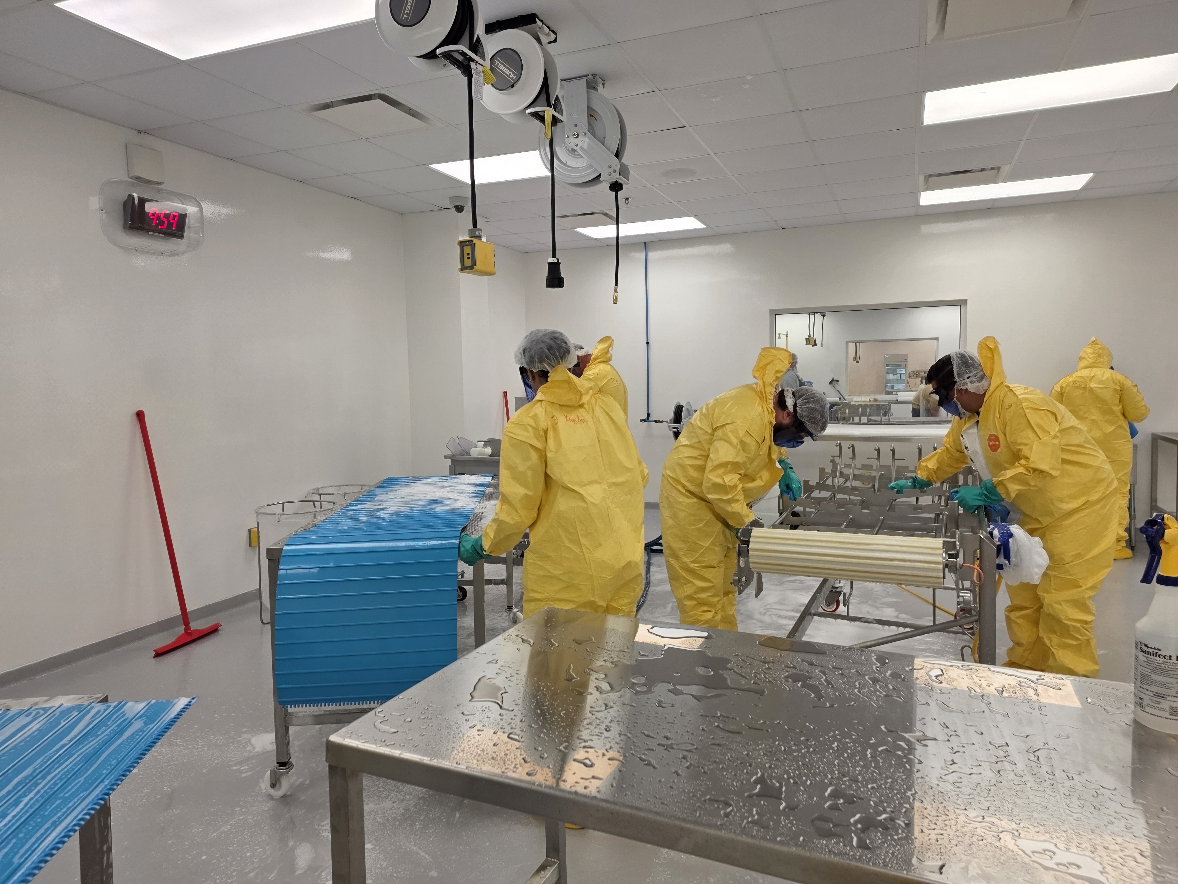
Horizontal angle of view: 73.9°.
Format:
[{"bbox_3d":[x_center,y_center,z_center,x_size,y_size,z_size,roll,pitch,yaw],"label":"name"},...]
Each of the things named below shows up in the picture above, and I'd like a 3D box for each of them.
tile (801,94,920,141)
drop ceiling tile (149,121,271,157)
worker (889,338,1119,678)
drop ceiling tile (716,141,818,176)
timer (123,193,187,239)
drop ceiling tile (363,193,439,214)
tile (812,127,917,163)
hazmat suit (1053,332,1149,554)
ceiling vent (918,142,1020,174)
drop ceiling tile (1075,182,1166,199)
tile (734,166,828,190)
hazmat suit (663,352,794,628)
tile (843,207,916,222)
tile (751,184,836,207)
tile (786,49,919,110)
[{"bbox_3d":[1.542,-1.846,4.434,0.600,0.025,0.600,1,5,22],"label":"tile"},{"bbox_3d":[-2.200,-1.791,4.647,0.410,0.020,0.605,1,5,22],"label":"drop ceiling tile"},{"bbox_3d":[1.875,0.334,3.554,0.880,1.570,0.600,0,5,16],"label":"worker"},{"bbox_3d":[1.212,-1.901,5.228,0.600,0.025,0.600,1,5,22],"label":"drop ceiling tile"},{"bbox_3d":[-2.449,-1.268,4.422,0.065,0.180,0.365,12,9,21],"label":"timer"},{"bbox_3d":[-1.506,-1.931,6.338,0.374,0.025,0.575,1,5,22],"label":"drop ceiling tile"},{"bbox_3d":[1.773,-1.890,4.998,0.605,0.020,0.605,1,5,22],"label":"tile"},{"bbox_3d":[3.905,0.046,5.981,0.420,1.670,0.580,-4,5,-32],"label":"hazmat suit"},{"bbox_3d":[2.564,-1.938,5.324,0.605,0.040,0.605,1,5,22],"label":"ceiling vent"},{"bbox_3d":[4.360,-2.064,6.459,0.600,0.025,0.417,1,5,22],"label":"drop ceiling tile"},{"bbox_3d":[1.440,-1.947,5.791,0.605,0.020,0.605,1,5,22],"label":"tile"},{"bbox_3d":[0.552,0.414,3.128,0.520,1.540,0.580,1,5,19],"label":"hazmat suit"},{"bbox_3d":[2.656,-2.074,7.126,0.598,0.020,0.390,1,5,22],"label":"tile"},{"bbox_3d":[1.672,-1.993,6.342,0.598,0.020,0.598,1,5,22],"label":"tile"},{"bbox_3d":[1.311,-1.792,3.874,0.605,0.020,0.605,1,5,22],"label":"tile"}]

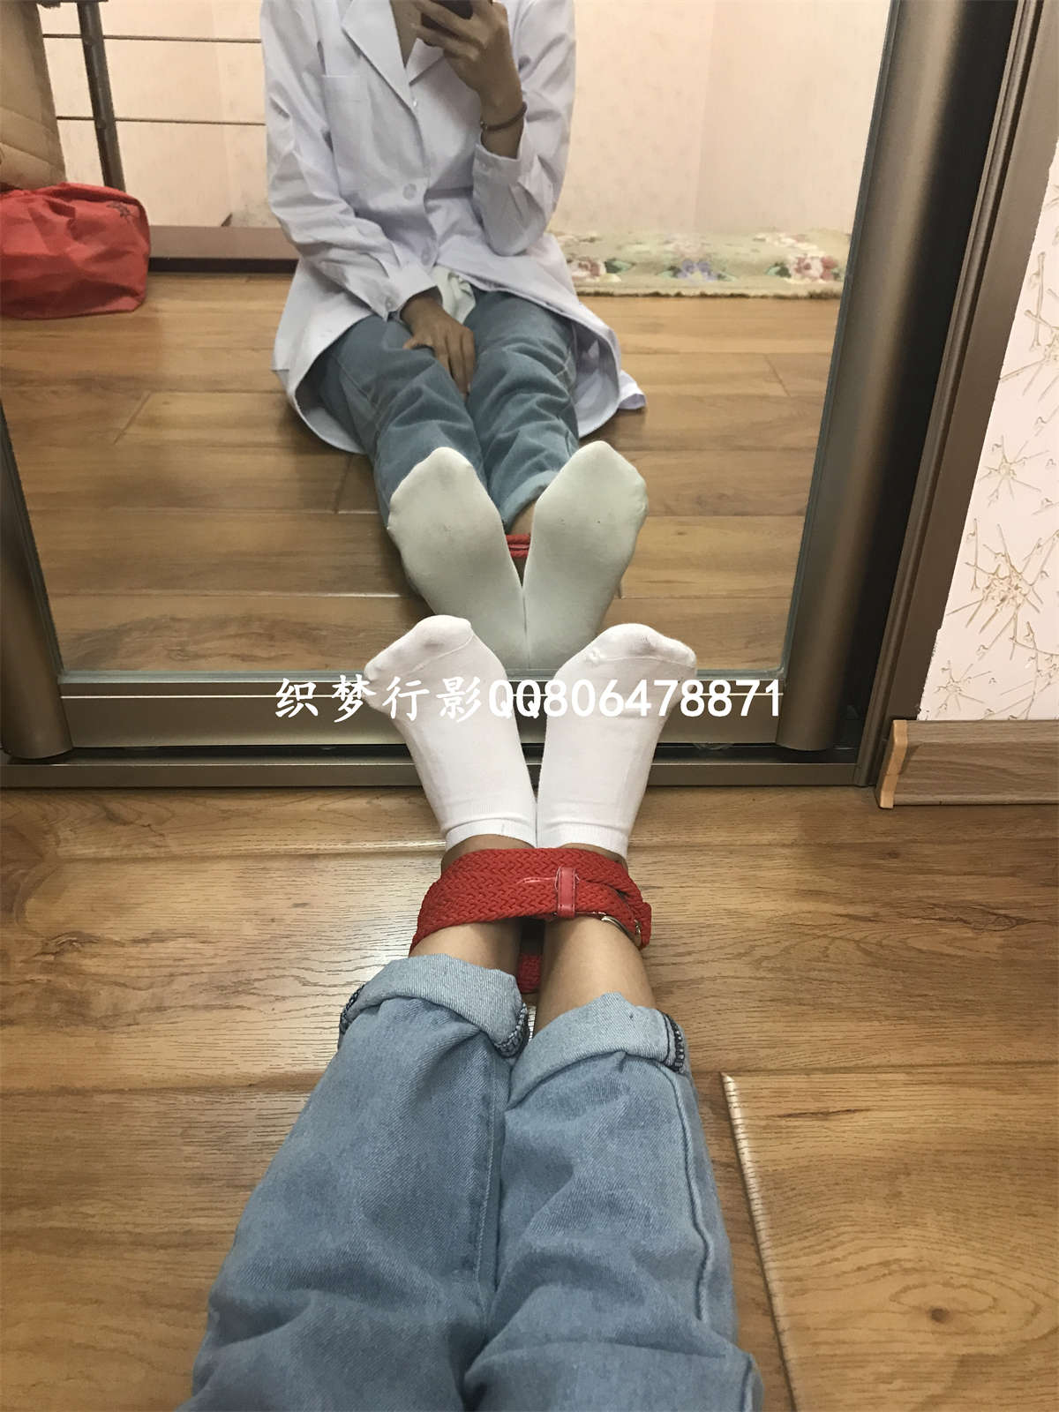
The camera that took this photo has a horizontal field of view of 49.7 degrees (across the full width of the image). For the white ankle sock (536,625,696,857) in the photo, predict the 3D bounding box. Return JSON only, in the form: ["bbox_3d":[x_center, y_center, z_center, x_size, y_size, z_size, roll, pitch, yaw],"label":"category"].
[{"bbox_3d":[0.052,0.047,0.747,0.094,0.225,0.112,6,40,-8],"label":"white ankle sock"}]

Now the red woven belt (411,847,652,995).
[{"bbox_3d":[0.001,0.142,0.690,0.139,0.102,0.070,0,34,-2],"label":"red woven belt"}]

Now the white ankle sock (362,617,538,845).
[{"bbox_3d":[-0.044,0.044,0.748,0.094,0.225,0.112,-9,40,5],"label":"white ankle sock"}]

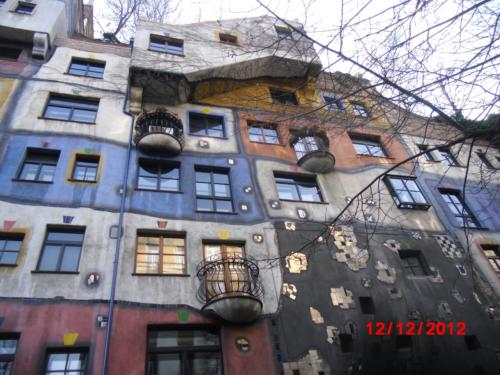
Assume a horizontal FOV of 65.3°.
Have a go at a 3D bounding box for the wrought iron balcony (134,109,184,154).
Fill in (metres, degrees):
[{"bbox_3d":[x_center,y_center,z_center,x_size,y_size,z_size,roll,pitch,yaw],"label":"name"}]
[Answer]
[{"bbox_3d":[-3.344,-2.119,14.629,1.836,1.443,0.980,4,-38,-16],"label":"wrought iron balcony"}]

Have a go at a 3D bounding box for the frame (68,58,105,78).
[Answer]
[{"bbox_3d":[-6.689,-4.854,16.116,1.348,1.242,0.184,4,-43,-15],"label":"frame"}]

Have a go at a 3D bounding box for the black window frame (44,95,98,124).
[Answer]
[{"bbox_3d":[-6.776,-2.939,14.933,1.816,1.433,0.200,4,-38,-16],"label":"black window frame"}]

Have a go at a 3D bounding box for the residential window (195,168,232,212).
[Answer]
[{"bbox_3d":[-1.328,0.135,14.342,1.372,2.139,0.200,4,-38,-16],"label":"residential window"}]

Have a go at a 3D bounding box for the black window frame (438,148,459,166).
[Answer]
[{"bbox_3d":[9.901,-1.468,19.514,0.764,1.325,0.200,4,-38,-16],"label":"black window frame"}]

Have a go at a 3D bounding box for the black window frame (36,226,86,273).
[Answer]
[{"bbox_3d":[-5.533,1.865,11.572,1.090,1.554,0.200,4,-38,-16],"label":"black window frame"}]

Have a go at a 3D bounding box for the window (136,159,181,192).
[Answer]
[{"bbox_3d":[-3.264,-0.354,14.077,1.503,1.443,0.200,4,-38,-16],"label":"window"}]

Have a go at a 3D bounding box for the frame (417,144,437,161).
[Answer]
[{"bbox_3d":[8.129,-1.522,18.094,0.534,1.067,0.184,4,-43,-15],"label":"frame"}]

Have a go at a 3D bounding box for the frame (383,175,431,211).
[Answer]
[{"bbox_3d":[6.738,0.233,16.729,1.521,1.541,0.330,4,-38,-16],"label":"frame"}]

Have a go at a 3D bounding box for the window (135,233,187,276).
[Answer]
[{"bbox_3d":[-2.529,1.911,11.189,1.407,1.484,0.184,4,-43,-15],"label":"window"}]

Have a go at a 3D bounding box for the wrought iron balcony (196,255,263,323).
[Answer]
[{"bbox_3d":[-0.433,2.716,10.442,1.794,1.552,0.825,4,-43,-15],"label":"wrought iron balcony"}]

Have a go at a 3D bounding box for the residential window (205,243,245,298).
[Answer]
[{"bbox_3d":[-0.697,2.471,11.296,1.290,2.095,0.184,4,-43,-15],"label":"residential window"}]

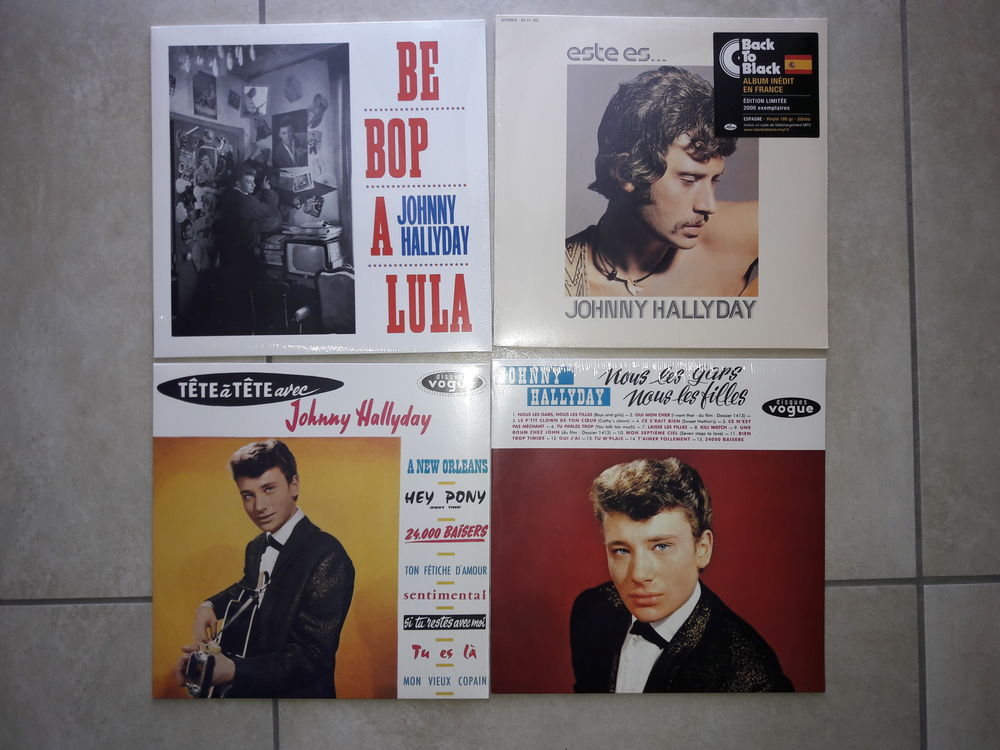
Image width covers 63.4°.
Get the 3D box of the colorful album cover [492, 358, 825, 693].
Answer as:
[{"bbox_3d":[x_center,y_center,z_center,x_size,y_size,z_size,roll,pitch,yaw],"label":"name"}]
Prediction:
[{"bbox_3d":[0.149,0.142,0.764,0.315,0.005,0.315,0,89,0],"label":"colorful album cover"}]

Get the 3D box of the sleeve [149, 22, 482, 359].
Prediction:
[{"bbox_3d":[-0.169,-0.177,0.766,0.315,0.005,0.315,-1,89,-1],"label":"sleeve"}]

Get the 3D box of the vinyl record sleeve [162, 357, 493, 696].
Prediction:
[{"bbox_3d":[-0.167,0.146,0.762,0.315,0.005,0.315,0,89,0],"label":"vinyl record sleeve"}]

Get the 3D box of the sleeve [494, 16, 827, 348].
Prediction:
[{"bbox_3d":[0.153,-0.184,0.769,0.315,0.005,0.315,0,89,0],"label":"sleeve"}]

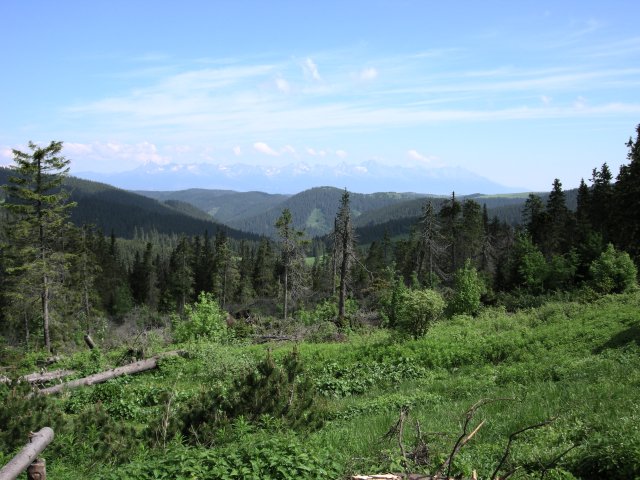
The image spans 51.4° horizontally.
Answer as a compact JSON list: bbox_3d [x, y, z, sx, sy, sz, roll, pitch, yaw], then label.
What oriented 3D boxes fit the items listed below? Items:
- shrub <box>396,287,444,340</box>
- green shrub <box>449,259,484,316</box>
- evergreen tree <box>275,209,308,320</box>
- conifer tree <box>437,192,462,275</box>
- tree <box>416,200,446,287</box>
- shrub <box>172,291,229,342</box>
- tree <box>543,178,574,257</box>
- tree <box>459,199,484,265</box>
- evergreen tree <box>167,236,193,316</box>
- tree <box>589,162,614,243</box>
[{"bbox_3d":[4.530,3.335,30.000,2.160,2.300,2.120,0,4,0],"label":"shrub"},{"bbox_3d":[7.483,2.452,34.000,1.840,3.010,1.800,0,4,0],"label":"green shrub"},{"bbox_3d":[-1.841,1.615,43.000,2.200,7.300,2.150,0,4,0],"label":"evergreen tree"},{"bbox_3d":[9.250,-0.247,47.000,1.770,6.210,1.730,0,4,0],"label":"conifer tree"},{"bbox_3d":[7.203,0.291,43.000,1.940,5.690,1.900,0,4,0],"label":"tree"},{"bbox_3d":[-5.566,3.610,31.000,2.610,2.330,2.560,0,4,0],"label":"shrub"},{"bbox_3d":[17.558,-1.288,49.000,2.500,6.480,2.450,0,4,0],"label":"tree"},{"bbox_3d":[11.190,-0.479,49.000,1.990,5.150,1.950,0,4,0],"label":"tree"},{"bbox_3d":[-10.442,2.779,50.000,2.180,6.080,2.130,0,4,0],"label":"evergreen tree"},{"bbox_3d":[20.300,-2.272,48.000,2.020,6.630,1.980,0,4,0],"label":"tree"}]

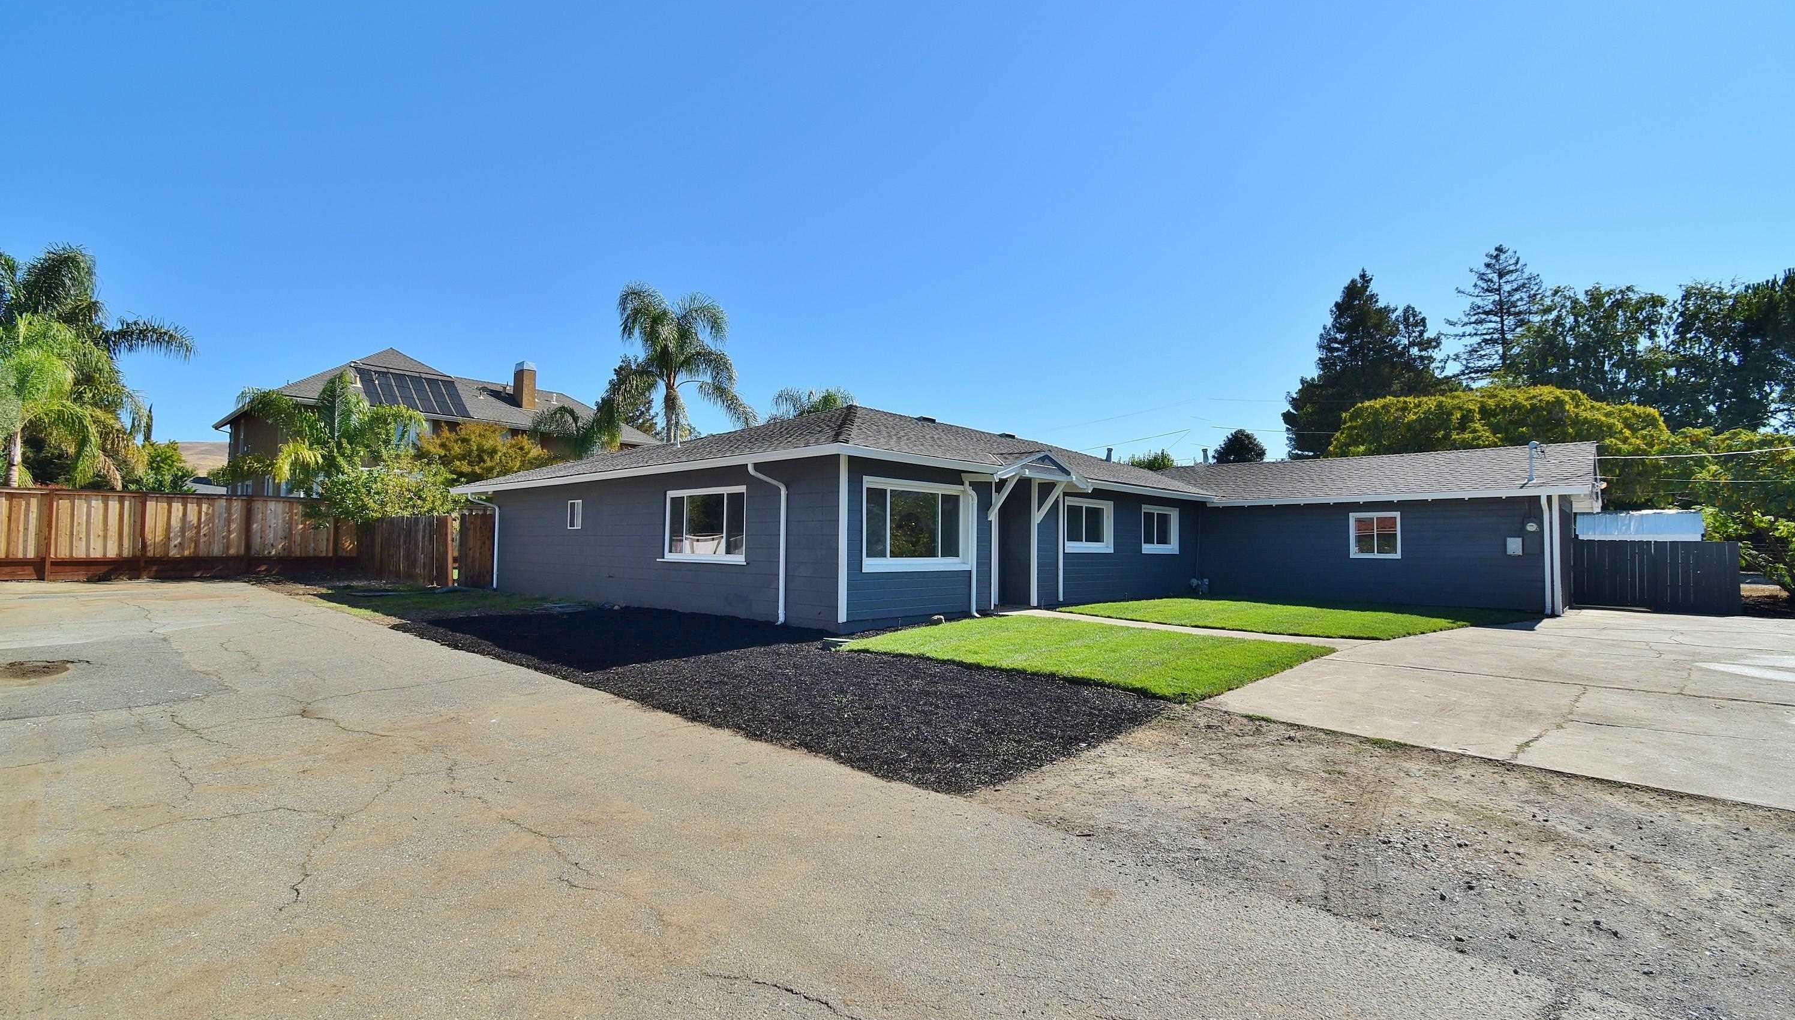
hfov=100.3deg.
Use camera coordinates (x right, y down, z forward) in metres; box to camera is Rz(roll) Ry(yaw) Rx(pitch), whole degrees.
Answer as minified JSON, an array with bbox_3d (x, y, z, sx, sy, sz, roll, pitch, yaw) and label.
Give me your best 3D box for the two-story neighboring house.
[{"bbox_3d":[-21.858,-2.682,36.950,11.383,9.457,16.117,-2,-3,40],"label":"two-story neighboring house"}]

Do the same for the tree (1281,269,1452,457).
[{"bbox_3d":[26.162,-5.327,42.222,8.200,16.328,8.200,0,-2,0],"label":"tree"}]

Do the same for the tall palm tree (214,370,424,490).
[{"bbox_3d":[-19.467,-1.434,25.569,5.600,6.732,5.600,0,-2,0],"label":"tall palm tree"}]

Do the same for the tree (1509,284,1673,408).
[{"bbox_3d":[37.981,-4.801,41.203,7.000,15.202,7.000,0,-2,0],"label":"tree"}]

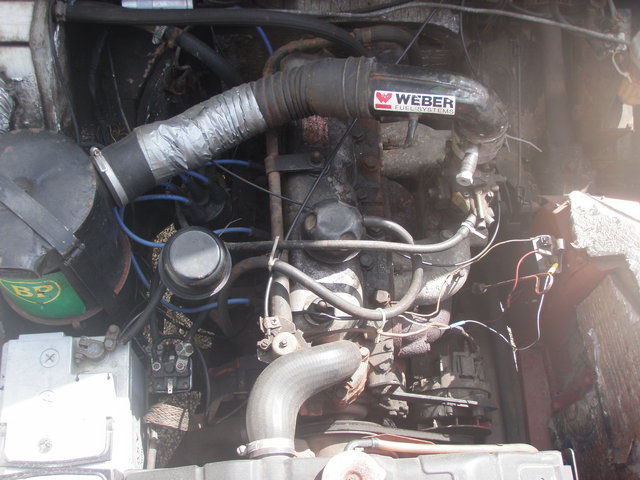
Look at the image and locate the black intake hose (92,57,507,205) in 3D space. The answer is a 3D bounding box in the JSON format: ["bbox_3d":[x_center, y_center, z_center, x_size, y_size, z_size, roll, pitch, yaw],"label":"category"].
[{"bbox_3d":[-0.014,-0.139,0.822,0.492,0.115,0.124,-9,68,-7],"label":"black intake hose"}]

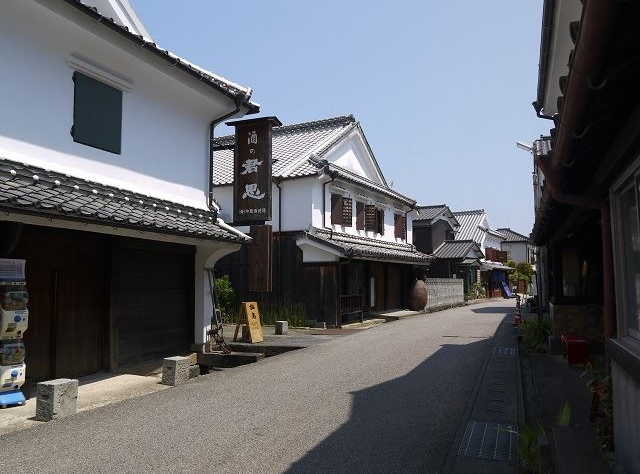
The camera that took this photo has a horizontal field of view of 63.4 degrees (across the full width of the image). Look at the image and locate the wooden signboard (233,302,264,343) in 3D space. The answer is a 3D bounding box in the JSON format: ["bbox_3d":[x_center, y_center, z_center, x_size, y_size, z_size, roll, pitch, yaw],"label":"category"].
[{"bbox_3d":[-1.846,2.163,13.254,0.620,1.030,0.480,-3,-6,27],"label":"wooden signboard"}]

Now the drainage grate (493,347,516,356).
[{"bbox_3d":[4.002,2.491,11.170,0.470,0.050,1.150,-2,-5,21],"label":"drainage grate"}]

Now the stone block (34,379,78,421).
[{"bbox_3d":[-3.019,1.856,5.963,0.275,0.375,0.330,-3,-6,24],"label":"stone block"}]

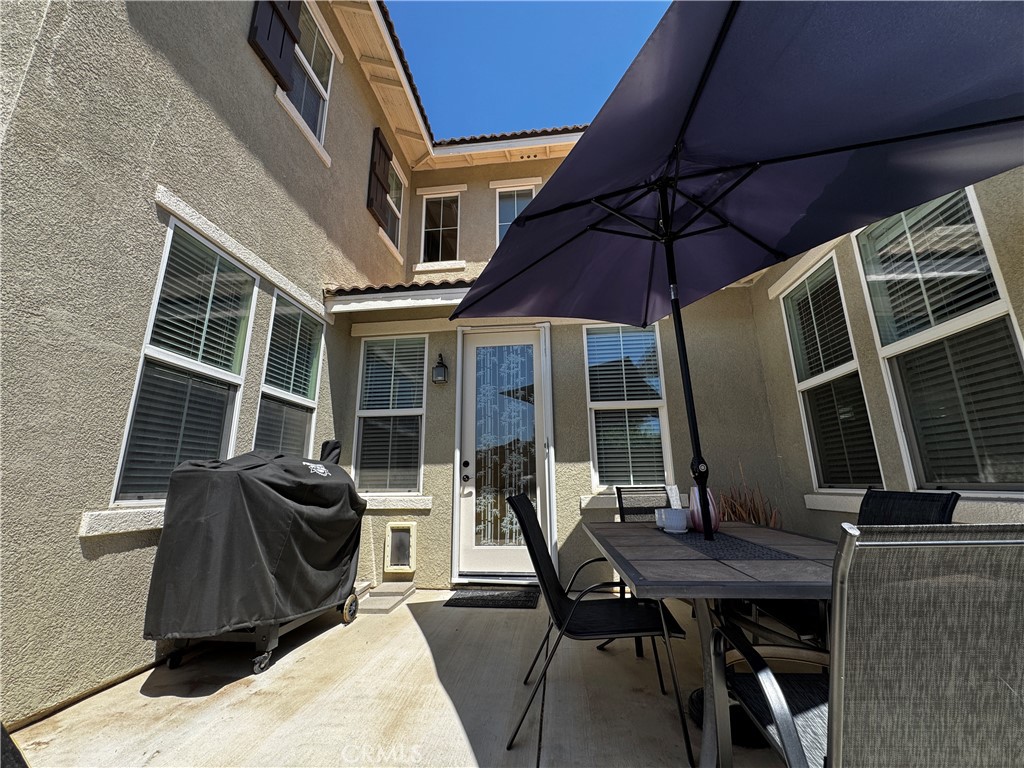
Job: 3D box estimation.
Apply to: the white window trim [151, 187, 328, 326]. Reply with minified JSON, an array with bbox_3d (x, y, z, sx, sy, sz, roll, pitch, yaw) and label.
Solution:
[{"bbox_3d":[-1.939,-0.880,3.315,0.045,0.097,1.940,-2,-14,6],"label":"white window trim"}]

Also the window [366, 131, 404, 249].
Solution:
[{"bbox_3d":[-1.727,-2.647,5.805,0.090,1.180,1.000,-2,-14,6],"label":"window"}]

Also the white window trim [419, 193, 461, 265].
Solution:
[{"bbox_3d":[-1.157,-2.548,6.733,0.630,1.240,0.100,-2,-14,6],"label":"white window trim"}]

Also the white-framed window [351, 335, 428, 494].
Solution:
[{"bbox_3d":[-1.263,0.305,4.344,0.745,1.680,0.070,-2,-14,6],"label":"white-framed window"}]

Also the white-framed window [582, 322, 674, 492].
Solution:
[{"bbox_3d":[1.126,0.210,4.085,0.750,1.680,0.070,-2,-14,6],"label":"white-framed window"}]

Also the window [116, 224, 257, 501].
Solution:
[{"bbox_3d":[-2.001,-0.104,2.661,0.060,1.680,0.757,-2,-14,6],"label":"window"}]

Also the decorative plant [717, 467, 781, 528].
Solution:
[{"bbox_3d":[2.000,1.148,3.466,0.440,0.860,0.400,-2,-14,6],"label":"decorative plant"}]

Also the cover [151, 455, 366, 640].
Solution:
[{"bbox_3d":[-1.557,0.988,2.860,0.670,1.020,1.220,-2,-14,6],"label":"cover"}]

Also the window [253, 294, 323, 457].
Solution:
[{"bbox_3d":[-1.894,0.117,3.563,0.060,1.680,0.752,-2,-14,6],"label":"window"}]

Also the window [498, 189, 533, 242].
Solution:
[{"bbox_3d":[0.075,-2.589,6.618,0.620,1.210,0.100,-2,-14,6],"label":"window"}]

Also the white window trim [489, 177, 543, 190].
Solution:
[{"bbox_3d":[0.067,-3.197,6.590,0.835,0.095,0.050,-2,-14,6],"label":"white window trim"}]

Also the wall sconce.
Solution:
[{"bbox_3d":[-0.748,-0.158,4.331,0.150,0.330,0.190,-2,-14,6],"label":"wall sconce"}]

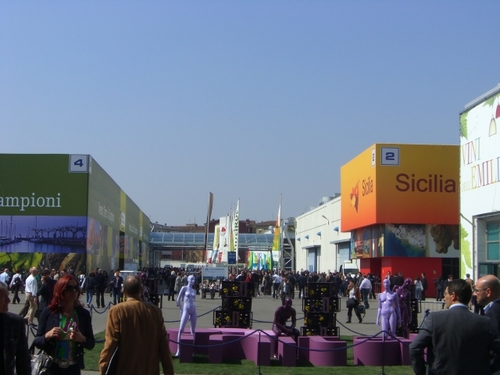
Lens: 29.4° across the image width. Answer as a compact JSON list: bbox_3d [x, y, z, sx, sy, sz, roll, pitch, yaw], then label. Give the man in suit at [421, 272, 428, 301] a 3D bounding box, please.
[{"bbox_3d":[11.098,6.307,60.686,0.360,1.740,0.480,2,-5,-15],"label":"man in suit"}]

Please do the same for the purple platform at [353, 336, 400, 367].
[{"bbox_3d":[2.607,3.371,19.624,1.100,0.460,1.620,0,-5,0],"label":"purple platform"}]

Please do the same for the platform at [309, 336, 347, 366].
[{"bbox_3d":[1.512,3.375,19.718,0.810,0.460,1.930,0,-5,0],"label":"platform"}]

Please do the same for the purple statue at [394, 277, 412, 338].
[{"bbox_3d":[3.314,2.829,20.634,0.480,1.719,0.400,0,-5,5],"label":"purple statue"}]

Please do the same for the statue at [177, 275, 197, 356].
[{"bbox_3d":[-1.366,2.785,20.636,0.460,1.770,0.400,3,-5,-25],"label":"statue"}]

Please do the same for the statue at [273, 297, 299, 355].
[{"bbox_3d":[0.797,3.049,20.815,0.520,1.291,0.620,3,-5,-25],"label":"statue"}]

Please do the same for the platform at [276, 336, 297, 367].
[{"bbox_3d":[0.764,3.353,19.499,0.265,0.460,1.530,0,-5,0],"label":"platform"}]

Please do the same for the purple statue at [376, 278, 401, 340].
[{"bbox_3d":[2.863,2.755,19.687,0.500,1.699,0.380,-1,-5,10],"label":"purple statue"}]

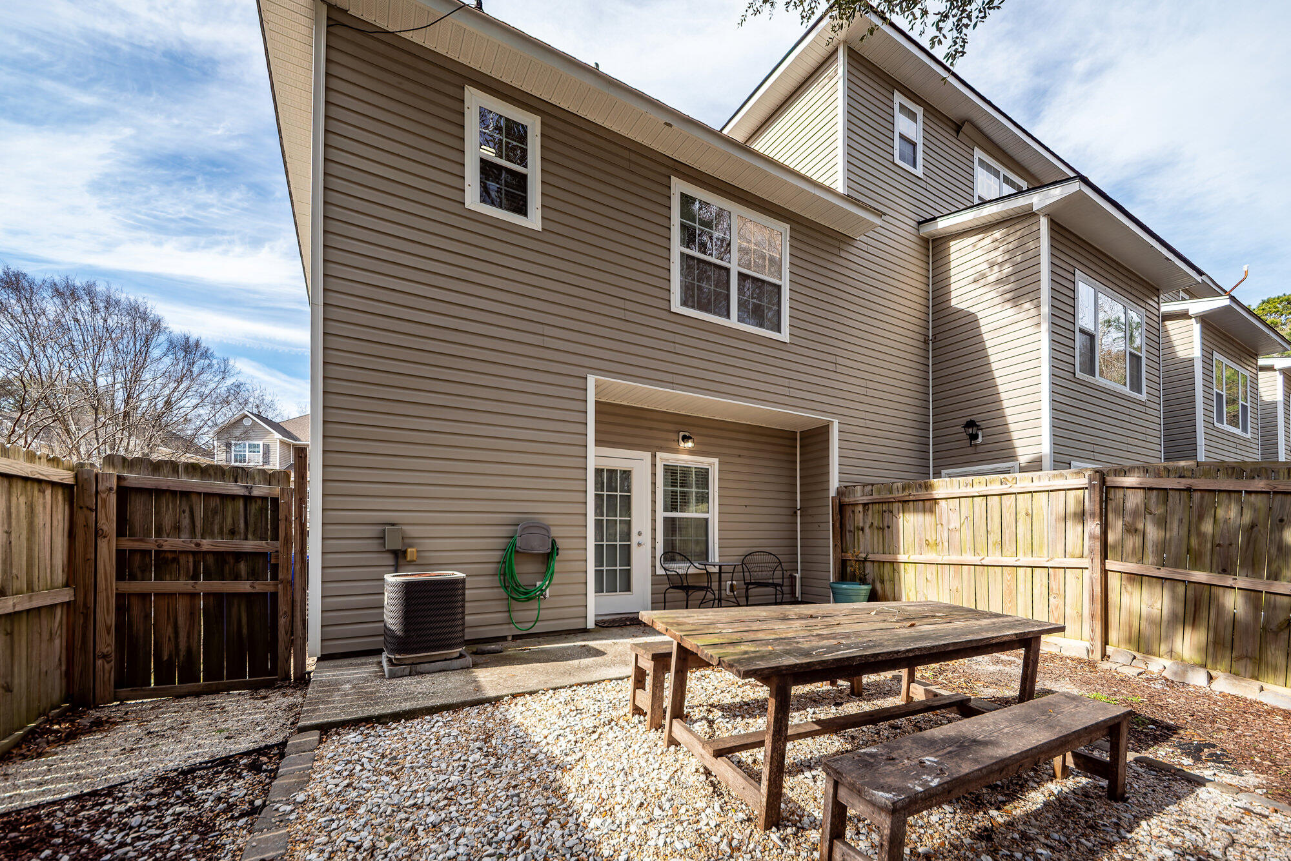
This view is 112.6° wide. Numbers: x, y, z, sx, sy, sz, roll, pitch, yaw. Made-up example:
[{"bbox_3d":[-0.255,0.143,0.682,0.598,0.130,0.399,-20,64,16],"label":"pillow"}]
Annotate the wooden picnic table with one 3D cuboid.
[{"bbox_3d":[1.422,1.581,2.717,2.850,0.730,0.910,7,-9,-29],"label":"wooden picnic table"}]

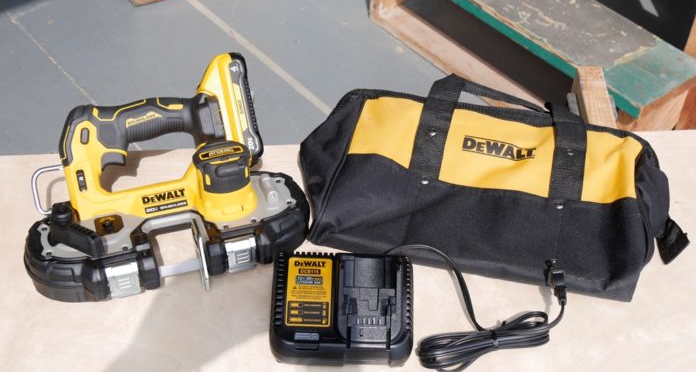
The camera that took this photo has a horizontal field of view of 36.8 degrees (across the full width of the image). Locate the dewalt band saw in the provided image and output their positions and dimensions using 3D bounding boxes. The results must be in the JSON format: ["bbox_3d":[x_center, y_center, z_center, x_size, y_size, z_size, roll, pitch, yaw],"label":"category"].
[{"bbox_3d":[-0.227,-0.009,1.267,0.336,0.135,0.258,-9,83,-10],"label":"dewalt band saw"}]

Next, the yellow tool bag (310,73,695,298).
[{"bbox_3d":[0.172,-0.021,1.282,0.467,0.183,0.182,11,48,8],"label":"yellow tool bag"}]

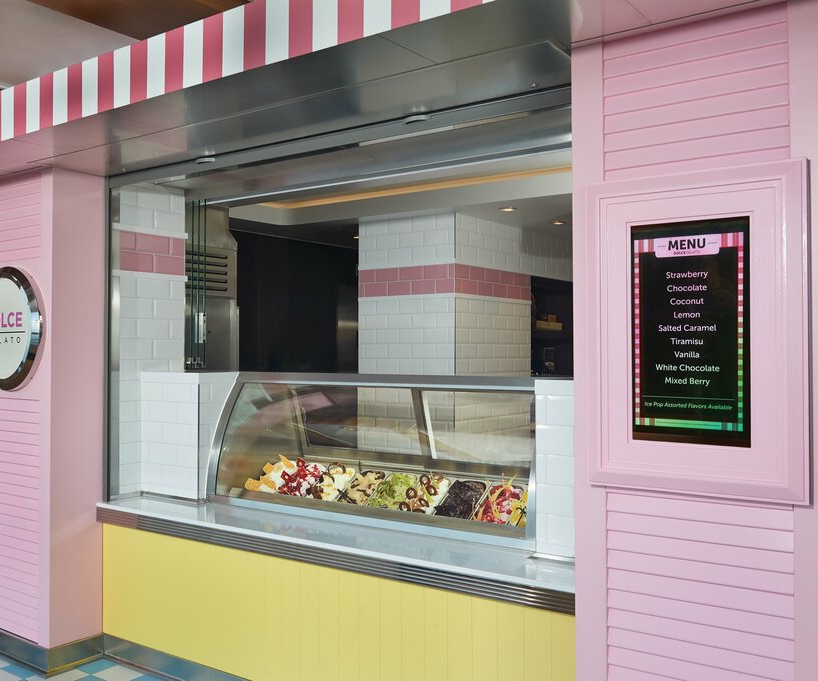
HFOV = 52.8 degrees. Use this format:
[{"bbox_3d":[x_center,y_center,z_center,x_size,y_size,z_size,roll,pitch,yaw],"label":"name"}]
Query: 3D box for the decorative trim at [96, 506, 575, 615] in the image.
[{"bbox_3d":[-0.432,0.791,3.131,2.462,0.067,0.050,-1,-1,36],"label":"decorative trim"}]

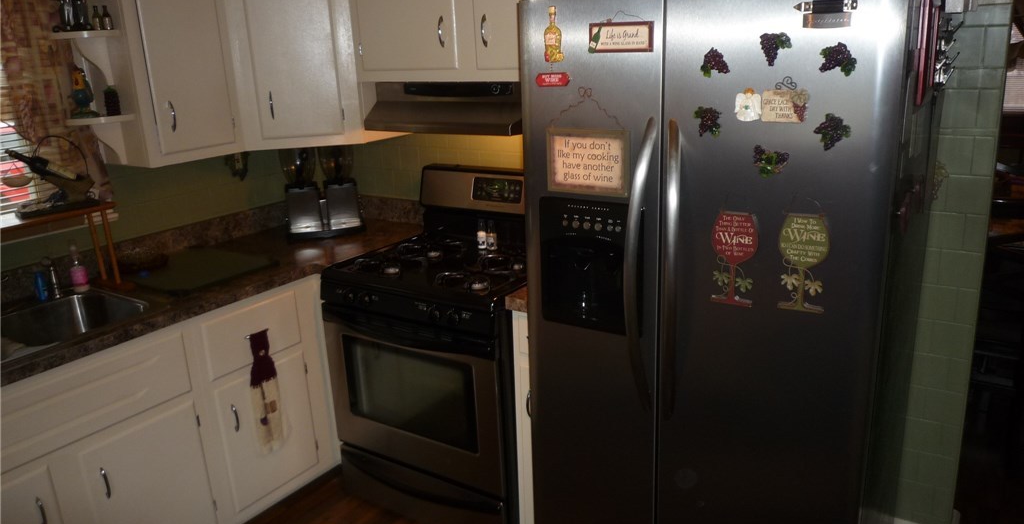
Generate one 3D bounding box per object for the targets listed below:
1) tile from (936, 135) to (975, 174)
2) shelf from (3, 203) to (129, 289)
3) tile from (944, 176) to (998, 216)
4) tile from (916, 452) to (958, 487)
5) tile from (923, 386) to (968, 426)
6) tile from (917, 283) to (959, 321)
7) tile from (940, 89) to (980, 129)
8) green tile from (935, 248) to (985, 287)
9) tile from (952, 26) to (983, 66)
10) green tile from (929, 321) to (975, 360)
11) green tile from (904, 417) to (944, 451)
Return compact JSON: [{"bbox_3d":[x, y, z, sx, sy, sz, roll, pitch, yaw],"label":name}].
[{"bbox_3d":[1.204,-0.293,2.031,0.108,0.108,0.008,8,20,32],"label":"tile"},{"bbox_3d":[-1.561,0.030,2.180,0.210,0.287,0.780,8,20,33],"label":"shelf"},{"bbox_3d":[1.285,-0.186,2.073,0.110,0.108,0.009,8,19,33],"label":"tile"},{"bbox_3d":[1.310,0.647,2.277,0.108,0.108,0.008,8,20,32],"label":"tile"},{"bbox_3d":[1.318,0.444,2.251,0.109,0.108,0.009,8,19,33],"label":"tile"},{"bbox_3d":[1.231,0.119,2.152,0.108,0.108,0.008,8,20,32],"label":"tile"},{"bbox_3d":[1.196,-0.411,1.997,0.105,0.104,0.010,8,20,33],"label":"tile"},{"bbox_3d":[1.296,0.023,2.132,0.110,0.108,0.009,8,19,33],"label":"green tile"},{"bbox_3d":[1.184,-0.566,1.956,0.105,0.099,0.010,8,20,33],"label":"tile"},{"bbox_3d":[1.307,0.234,2.192,0.110,0.108,0.009,8,19,33],"label":"green tile"},{"bbox_3d":[1.285,0.543,2.305,0.108,0.108,0.009,8,19,33],"label":"green tile"}]

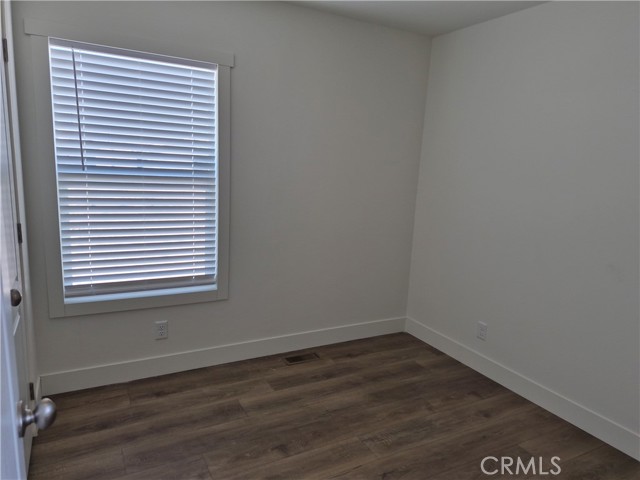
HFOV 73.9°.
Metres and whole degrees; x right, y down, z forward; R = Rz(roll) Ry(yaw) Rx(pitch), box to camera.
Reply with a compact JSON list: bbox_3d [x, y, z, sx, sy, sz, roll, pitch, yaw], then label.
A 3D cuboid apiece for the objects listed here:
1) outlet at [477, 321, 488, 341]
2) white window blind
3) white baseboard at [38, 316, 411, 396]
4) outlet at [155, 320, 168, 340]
[{"bbox_3d":[1.145,0.649,3.005,0.010,0.117,0.074,-3,12,-29],"label":"outlet"},{"bbox_3d":[-1.049,-0.367,2.532,0.865,1.398,0.060,-3,12,-29],"label":"white window blind"},{"bbox_3d":[-0.421,0.788,3.085,2.684,0.122,0.016,-3,12,-29],"label":"white baseboard"},{"bbox_3d":[-1.008,0.583,2.716,0.074,0.117,0.010,-3,12,-29],"label":"outlet"}]

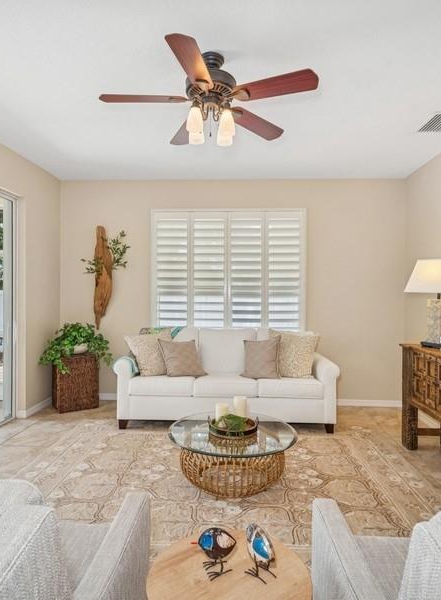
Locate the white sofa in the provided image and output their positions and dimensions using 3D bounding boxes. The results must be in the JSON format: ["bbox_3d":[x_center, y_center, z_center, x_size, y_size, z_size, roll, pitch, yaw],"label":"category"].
[{"bbox_3d":[0.069,0.809,4.126,2.200,0.940,0.940,1,1,3],"label":"white sofa"}]

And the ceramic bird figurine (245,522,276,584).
[{"bbox_3d":[0.116,0.714,1.072,0.060,0.127,0.120,0,1,-39],"label":"ceramic bird figurine"}]

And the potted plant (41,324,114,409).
[{"bbox_3d":[-1.666,0.760,4.357,0.680,0.990,0.660,0,1,-36],"label":"potted plant"}]

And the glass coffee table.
[{"bbox_3d":[0.093,1.128,2.746,0.925,0.345,0.925,1,1,4],"label":"glass coffee table"}]

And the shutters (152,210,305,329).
[{"bbox_3d":[0.081,-0.328,4.610,1.920,1.580,0.080,1,1,4],"label":"shutters"}]

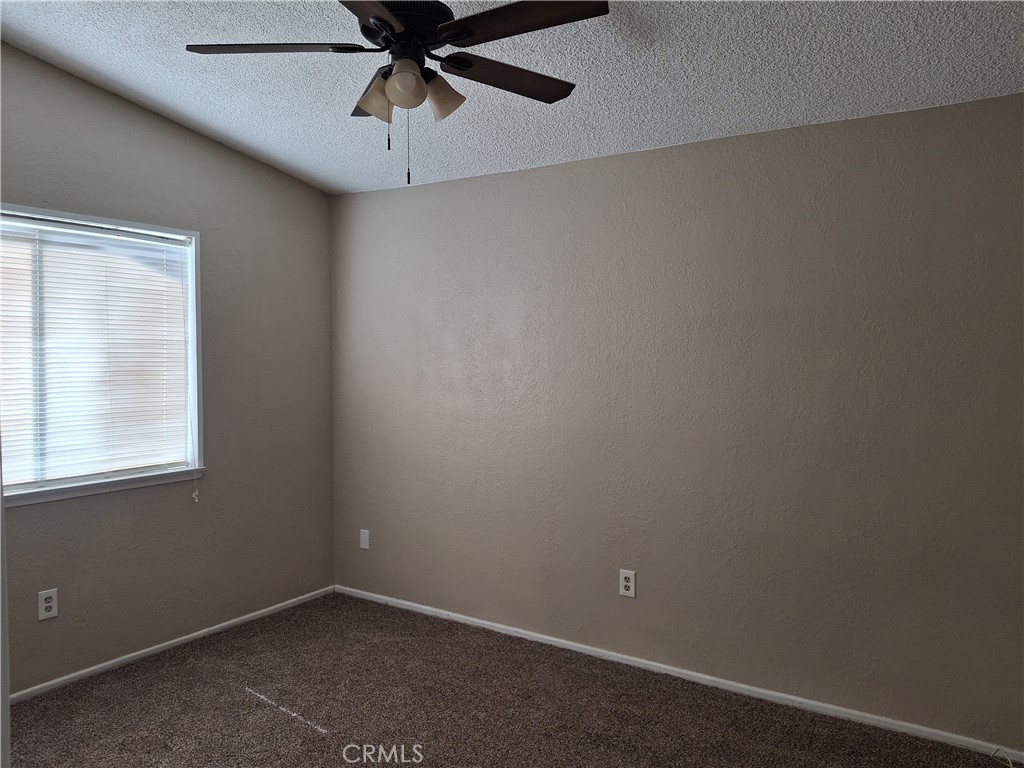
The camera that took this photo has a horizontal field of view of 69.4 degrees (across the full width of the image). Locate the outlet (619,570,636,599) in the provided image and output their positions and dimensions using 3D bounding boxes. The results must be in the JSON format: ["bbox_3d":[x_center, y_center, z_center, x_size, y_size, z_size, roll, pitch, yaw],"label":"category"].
[{"bbox_3d":[0.548,0.945,3.509,0.075,0.120,0.010,2,3,33],"label":"outlet"}]

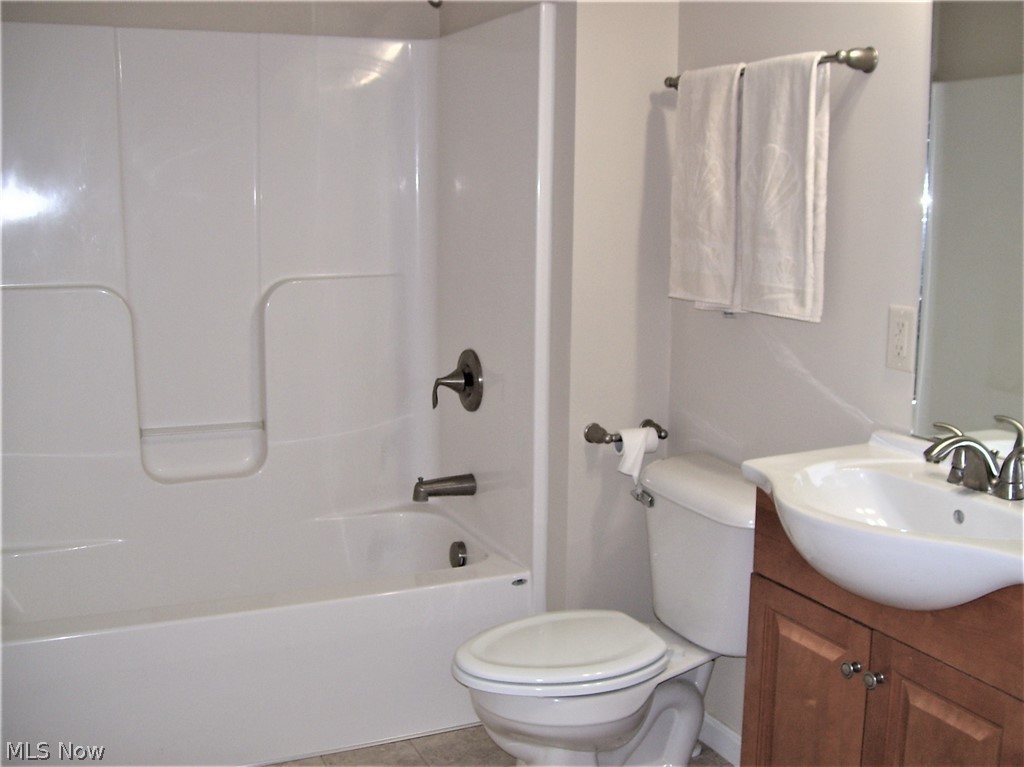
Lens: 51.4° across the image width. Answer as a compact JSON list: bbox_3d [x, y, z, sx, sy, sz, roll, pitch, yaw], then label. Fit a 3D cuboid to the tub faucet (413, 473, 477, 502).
[{"bbox_3d":[-0.191,0.290,2.969,0.181,0.071,0.060,-4,10,-24],"label":"tub faucet"}]

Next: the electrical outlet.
[{"bbox_3d":[0.710,-0.082,1.942,0.006,0.117,0.070,-4,10,-24],"label":"electrical outlet"}]

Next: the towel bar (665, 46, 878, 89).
[{"bbox_3d":[0.511,-0.643,2.203,0.090,0.050,0.635,-4,10,-24],"label":"towel bar"}]

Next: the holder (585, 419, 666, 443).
[{"bbox_3d":[0.282,0.121,2.583,0.203,0.050,0.090,-4,10,-24],"label":"holder"}]

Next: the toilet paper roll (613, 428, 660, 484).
[{"bbox_3d":[0.304,0.170,2.562,0.112,0.132,0.070,-4,10,-24],"label":"toilet paper roll"}]

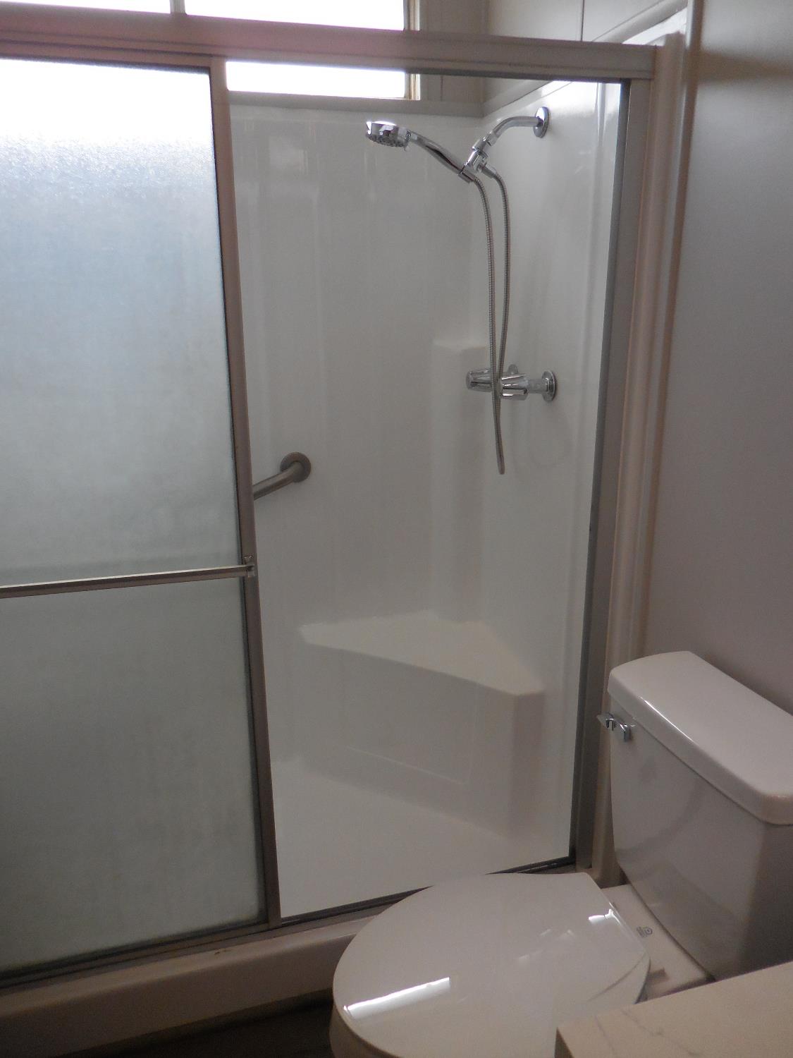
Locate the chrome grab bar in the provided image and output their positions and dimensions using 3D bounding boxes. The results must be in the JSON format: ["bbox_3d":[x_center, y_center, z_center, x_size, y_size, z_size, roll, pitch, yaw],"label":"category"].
[{"bbox_3d":[-0.472,-0.057,2.045,0.543,0.083,0.080,-26,22,-6],"label":"chrome grab bar"}]

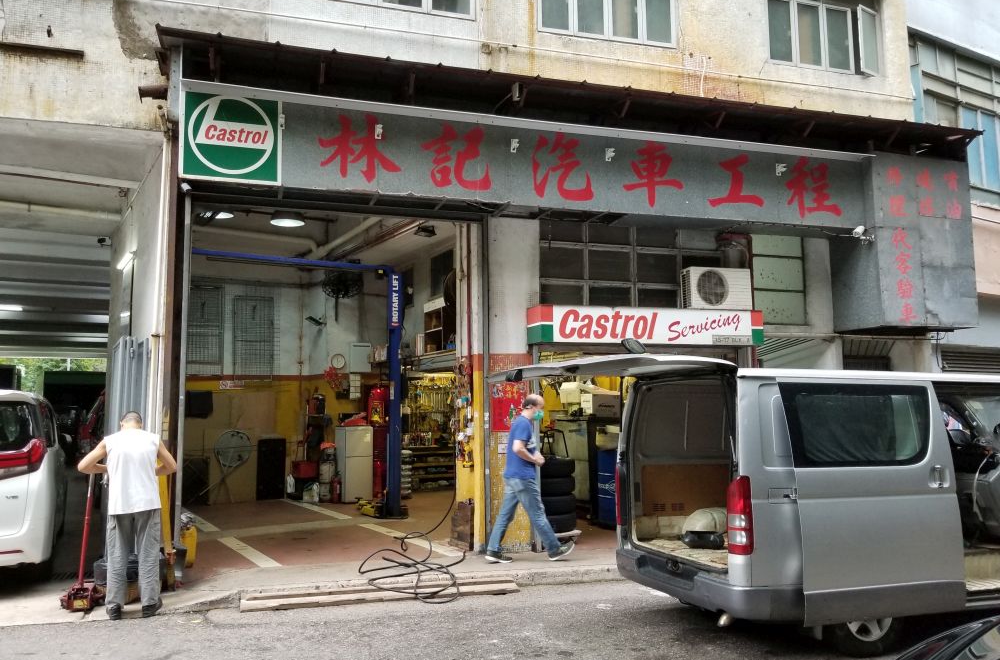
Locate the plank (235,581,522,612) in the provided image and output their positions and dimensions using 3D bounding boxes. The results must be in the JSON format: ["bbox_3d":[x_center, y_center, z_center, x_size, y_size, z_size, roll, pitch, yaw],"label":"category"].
[{"bbox_3d":[-0.979,2.293,6.452,2.379,0.049,0.237,1,-6,-17],"label":"plank"}]

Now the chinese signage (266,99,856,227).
[{"bbox_3d":[1.150,-1.736,8.327,6.946,0.871,0.200,1,-6,-17],"label":"chinese signage"}]

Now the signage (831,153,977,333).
[{"bbox_3d":[5.108,-1.032,9.589,1.432,2.091,0.841,1,-6,-17],"label":"signage"}]

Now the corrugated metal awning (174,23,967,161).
[{"bbox_3d":[1.350,-2.520,8.495,9.469,0.174,1.061,1,-6,-17],"label":"corrugated metal awning"}]

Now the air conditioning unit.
[{"bbox_3d":[2.605,-0.462,9.059,0.826,0.520,0.258,1,-6,-17],"label":"air conditioning unit"}]

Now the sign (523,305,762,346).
[{"bbox_3d":[1.708,-0.014,8.664,2.783,0.408,0.432,1,-6,-17],"label":"sign"}]

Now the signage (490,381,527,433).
[{"bbox_3d":[0.112,0.840,8.307,0.444,0.598,0.015,1,-6,-17],"label":"signage"}]

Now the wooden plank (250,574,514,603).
[{"bbox_3d":[-1.006,2.296,6.636,2.341,0.061,0.130,1,-6,-17],"label":"wooden plank"}]

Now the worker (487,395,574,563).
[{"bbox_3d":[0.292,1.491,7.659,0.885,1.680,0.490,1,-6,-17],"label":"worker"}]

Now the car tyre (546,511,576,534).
[{"bbox_3d":[0.606,2.285,8.906,0.640,0.214,0.640,-1,-6,0],"label":"car tyre"}]

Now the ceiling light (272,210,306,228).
[{"bbox_3d":[-2.723,-1.457,9.676,0.430,0.174,0.430,1,-6,-17],"label":"ceiling light"}]

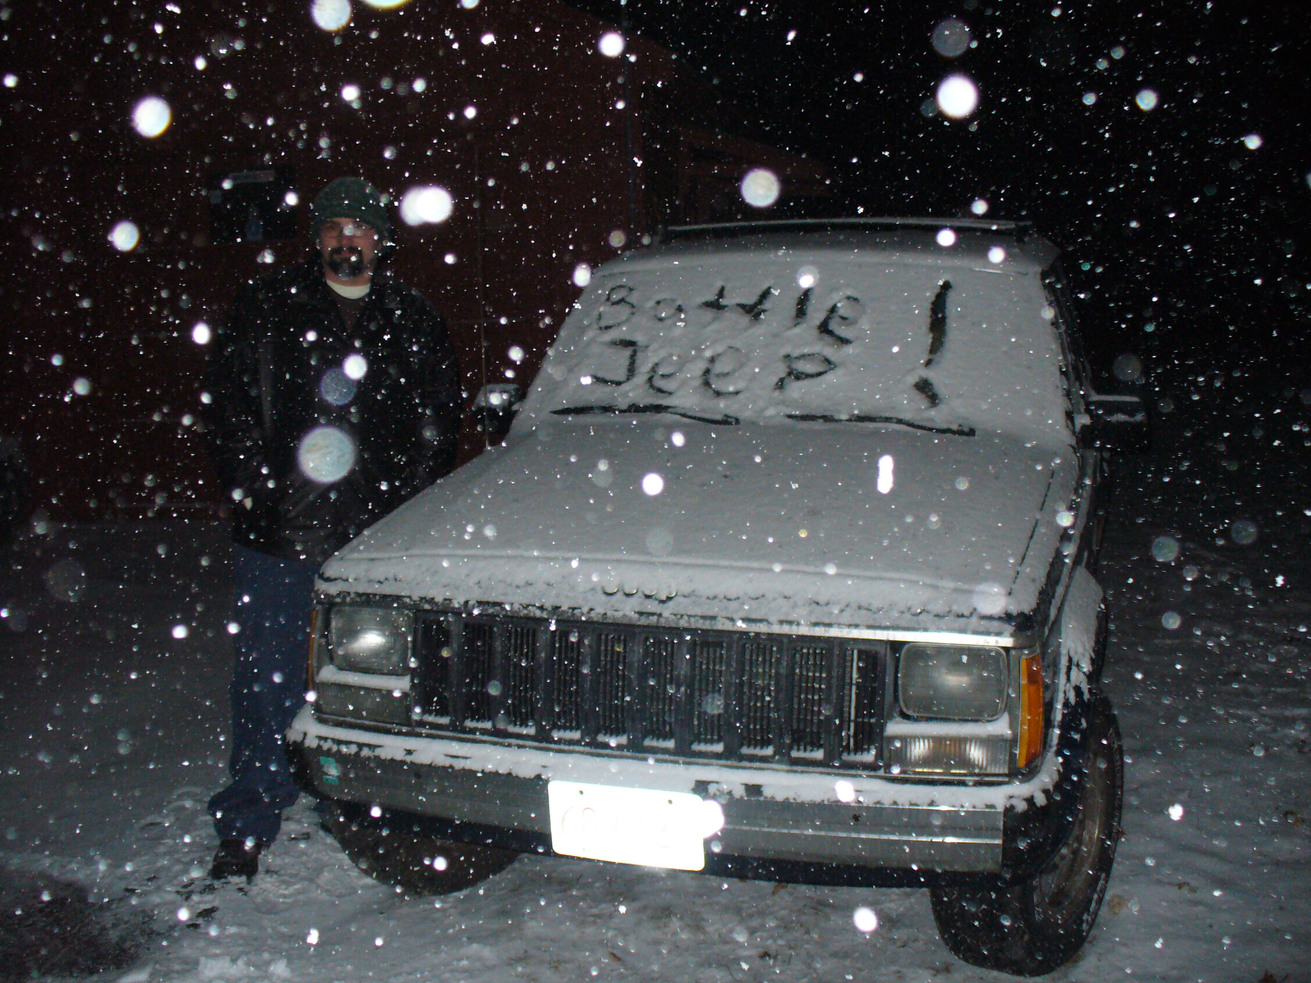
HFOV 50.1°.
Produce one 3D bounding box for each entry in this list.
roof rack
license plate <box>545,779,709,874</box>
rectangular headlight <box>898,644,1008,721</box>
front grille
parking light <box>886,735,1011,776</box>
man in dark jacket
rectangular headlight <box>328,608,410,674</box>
[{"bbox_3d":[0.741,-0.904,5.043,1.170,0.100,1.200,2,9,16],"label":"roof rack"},{"bbox_3d":[-0.054,0.632,2.647,0.305,0.153,0.012,2,9,16],"label":"license plate"},{"bbox_3d":[0.562,0.356,2.639,0.200,0.142,0.080,2,9,16],"label":"rectangular headlight"},{"bbox_3d":[-0.035,0.383,2.761,0.970,0.245,0.070,2,9,16],"label":"front grille"},{"bbox_3d":[0.548,0.479,2.627,0.228,0.074,0.070,2,9,16],"label":"parking light"},{"bbox_3d":[-0.860,0.085,3.820,0.660,1.850,0.400,-1,9,-6],"label":"man in dark jacket"},{"bbox_3d":[-0.598,0.313,2.982,0.200,0.142,0.080,2,9,16],"label":"rectangular headlight"}]

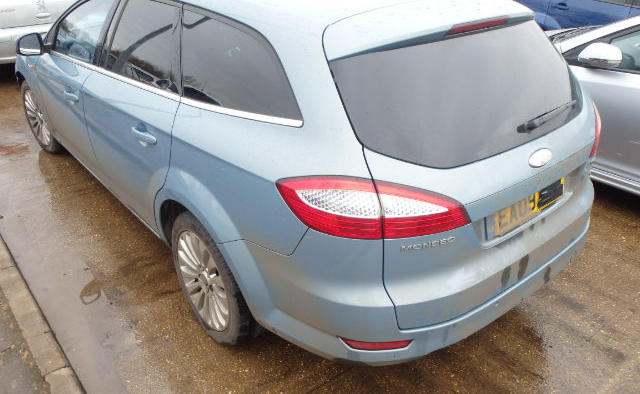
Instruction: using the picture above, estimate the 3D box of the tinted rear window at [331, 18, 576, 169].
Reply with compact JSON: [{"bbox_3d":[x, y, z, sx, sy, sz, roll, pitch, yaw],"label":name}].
[{"bbox_3d":[0.617,-0.397,1.921,1.310,0.490,0.150,-22,0,-34],"label":"tinted rear window"}]

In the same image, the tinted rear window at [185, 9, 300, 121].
[{"bbox_3d":[-0.301,-0.438,1.780,0.770,0.310,0.090,25,15,39],"label":"tinted rear window"}]

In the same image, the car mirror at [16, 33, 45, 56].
[{"bbox_3d":[-1.837,-0.973,3.283,0.180,0.140,0.130,-22,35,-34],"label":"car mirror"}]

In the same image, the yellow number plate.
[{"bbox_3d":[0.774,0.021,1.930,0.520,0.111,0.020,-22,23,-34],"label":"yellow number plate"}]

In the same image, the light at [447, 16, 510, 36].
[{"bbox_3d":[0.567,-0.607,1.874,0.370,0.045,0.050,-22,35,-34],"label":"light"}]

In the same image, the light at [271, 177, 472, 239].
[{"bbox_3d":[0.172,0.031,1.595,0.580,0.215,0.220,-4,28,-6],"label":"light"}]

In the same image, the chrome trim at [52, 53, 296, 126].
[{"bbox_3d":[-0.908,-0.563,2.430,0.090,0.080,2.600,-23,30,-35],"label":"chrome trim"}]

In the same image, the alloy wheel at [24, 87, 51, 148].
[{"bbox_3d":[-2.278,-0.676,4.301,0.170,0.478,0.478,-25,37,-38],"label":"alloy wheel"}]

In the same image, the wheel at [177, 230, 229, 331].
[{"bbox_3d":[-0.465,0.353,2.343,0.170,0.478,0.478,-22,35,-34],"label":"wheel"}]

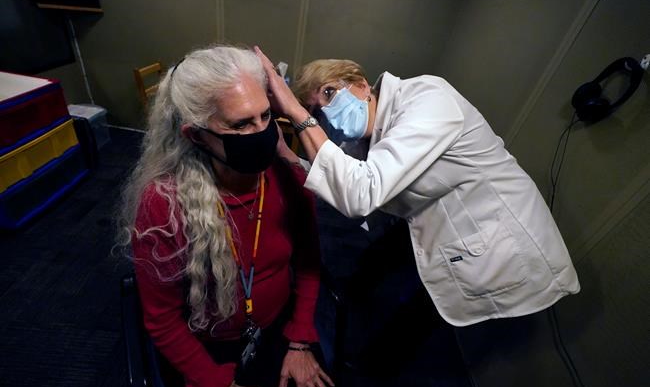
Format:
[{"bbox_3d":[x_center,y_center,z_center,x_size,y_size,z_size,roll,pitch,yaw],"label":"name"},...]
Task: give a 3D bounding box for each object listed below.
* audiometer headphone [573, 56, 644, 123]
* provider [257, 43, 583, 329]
[{"bbox_3d":[0.910,-0.335,0.930,0.075,0.185,0.140,9,49,-6],"label":"audiometer headphone"},{"bbox_3d":[0.226,0.244,1.045,0.950,1.310,0.560,9,34,-6],"label":"provider"}]

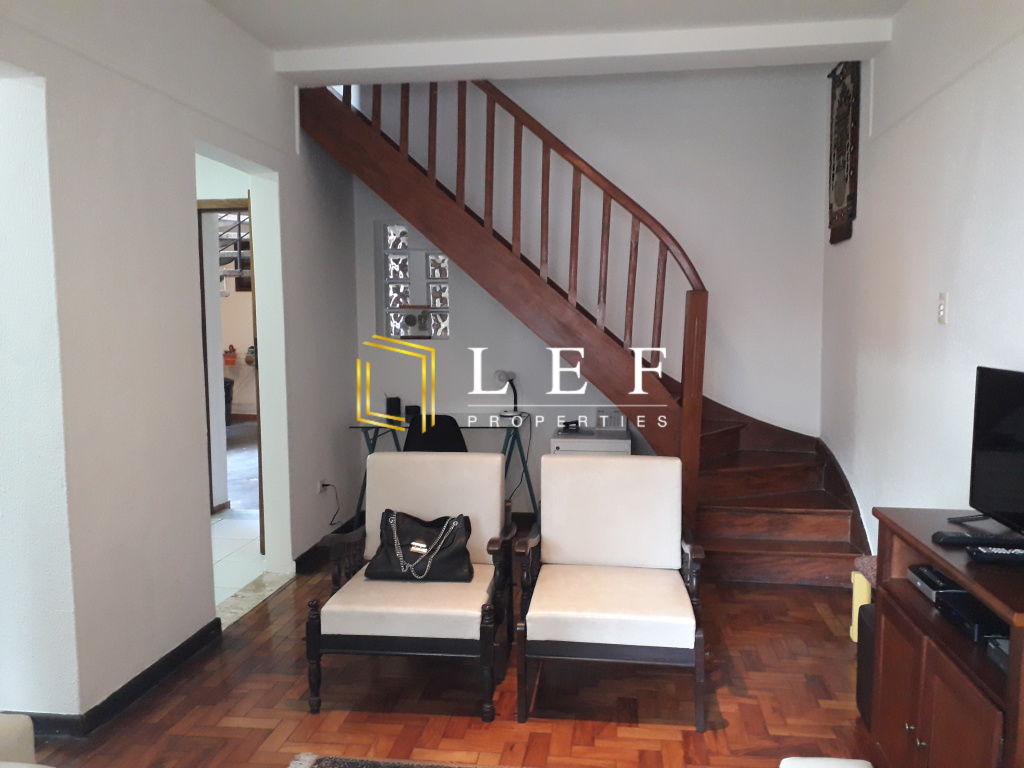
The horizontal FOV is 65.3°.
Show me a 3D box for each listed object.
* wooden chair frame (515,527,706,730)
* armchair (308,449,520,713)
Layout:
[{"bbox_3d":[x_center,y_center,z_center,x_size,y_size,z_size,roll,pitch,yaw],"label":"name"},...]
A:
[{"bbox_3d":[0.369,0.839,3.102,0.660,0.640,0.770,0,5,6],"label":"wooden chair frame"},{"bbox_3d":[-0.355,0.734,3.174,0.680,0.840,0.790,0,5,7],"label":"armchair"}]

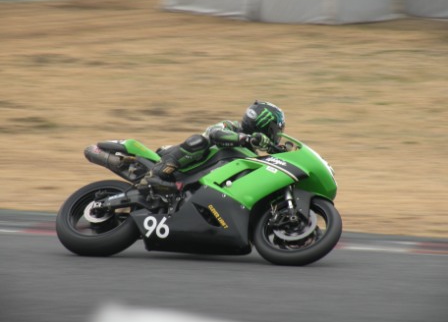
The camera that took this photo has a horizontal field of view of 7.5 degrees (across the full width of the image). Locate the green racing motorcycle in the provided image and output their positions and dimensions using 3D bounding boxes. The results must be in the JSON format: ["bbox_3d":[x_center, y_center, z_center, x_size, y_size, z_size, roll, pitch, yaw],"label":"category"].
[{"bbox_3d":[-0.101,0.244,22.949,2.030,0.680,1.110,2,47,21],"label":"green racing motorcycle"}]

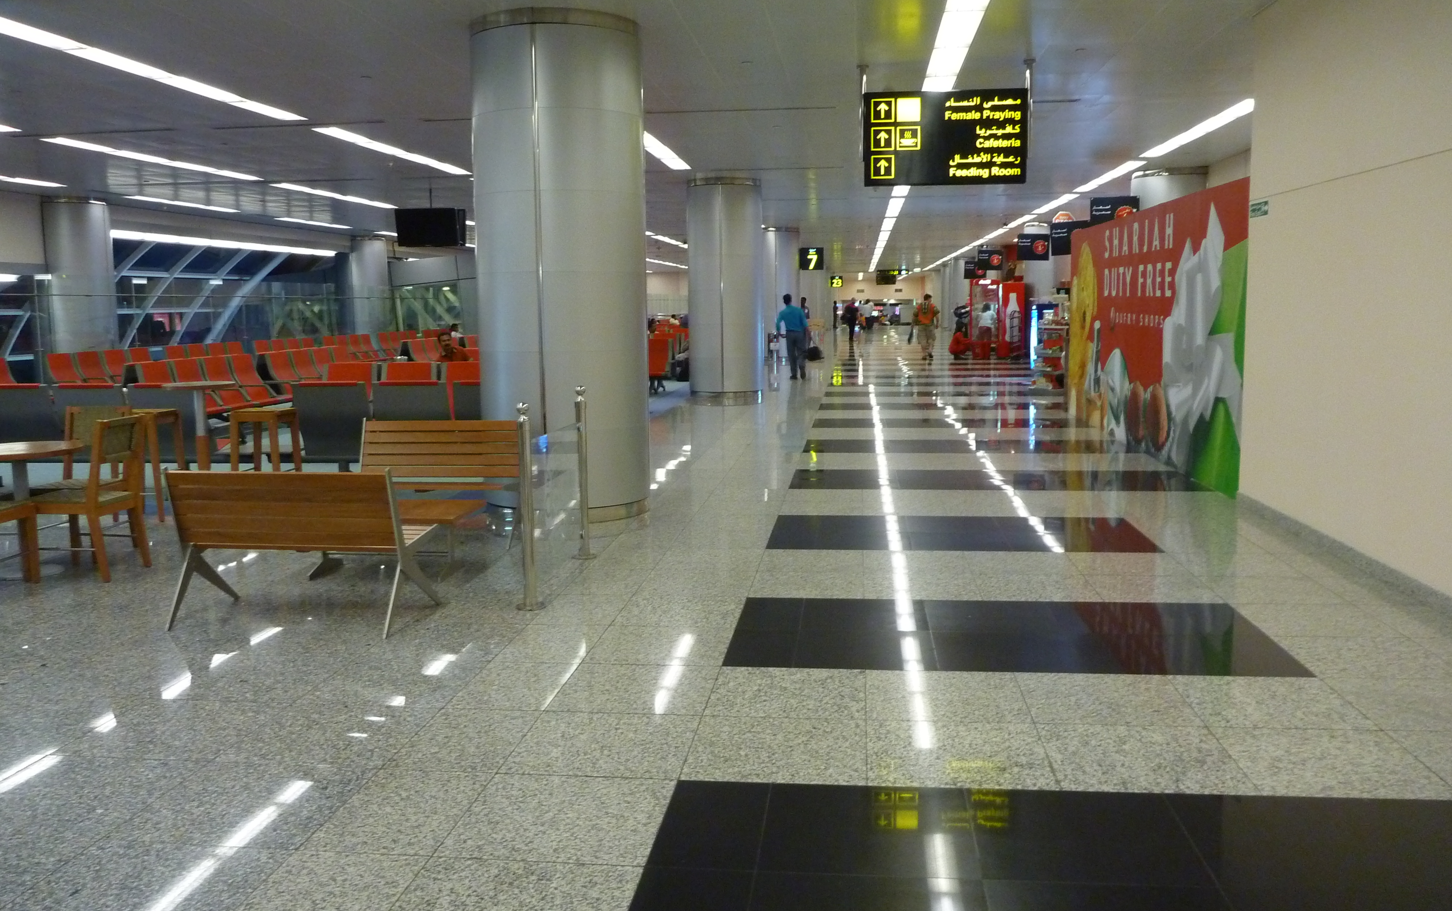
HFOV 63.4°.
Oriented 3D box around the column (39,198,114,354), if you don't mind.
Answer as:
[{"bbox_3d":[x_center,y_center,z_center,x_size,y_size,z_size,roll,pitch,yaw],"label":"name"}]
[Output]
[{"bbox_3d":[-11.355,-2.699,20.652,1.020,3.520,1.020,0,7,7],"label":"column"}]

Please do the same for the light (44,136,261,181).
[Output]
[{"bbox_3d":[-7.259,-3.835,15.296,0.280,0.090,4.473,0,7,7],"label":"light"}]

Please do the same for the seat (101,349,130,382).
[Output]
[{"bbox_3d":[-9.012,-1.136,18.007,0.700,0.950,0.630,0,7,7],"label":"seat"}]

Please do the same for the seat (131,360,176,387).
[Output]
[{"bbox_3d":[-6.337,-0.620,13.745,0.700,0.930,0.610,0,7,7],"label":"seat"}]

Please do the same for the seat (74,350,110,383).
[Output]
[{"bbox_3d":[-9.083,-1.055,17.390,0.700,0.950,0.630,0,7,7],"label":"seat"}]

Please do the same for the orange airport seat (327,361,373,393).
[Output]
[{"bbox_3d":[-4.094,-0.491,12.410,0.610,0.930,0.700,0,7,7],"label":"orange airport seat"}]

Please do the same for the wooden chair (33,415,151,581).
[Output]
[{"bbox_3d":[-3.762,0.240,6.934,0.560,0.930,0.460,0,7,7],"label":"wooden chair"}]

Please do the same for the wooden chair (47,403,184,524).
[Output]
[{"bbox_3d":[-4.129,0.171,7.553,0.500,0.920,0.620,0,7,7],"label":"wooden chair"}]

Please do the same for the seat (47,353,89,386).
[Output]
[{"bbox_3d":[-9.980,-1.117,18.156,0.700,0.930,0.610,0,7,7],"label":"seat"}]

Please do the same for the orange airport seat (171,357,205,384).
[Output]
[{"bbox_3d":[-6.089,-0.655,13.996,0.700,0.950,0.630,0,7,7],"label":"orange airport seat"}]

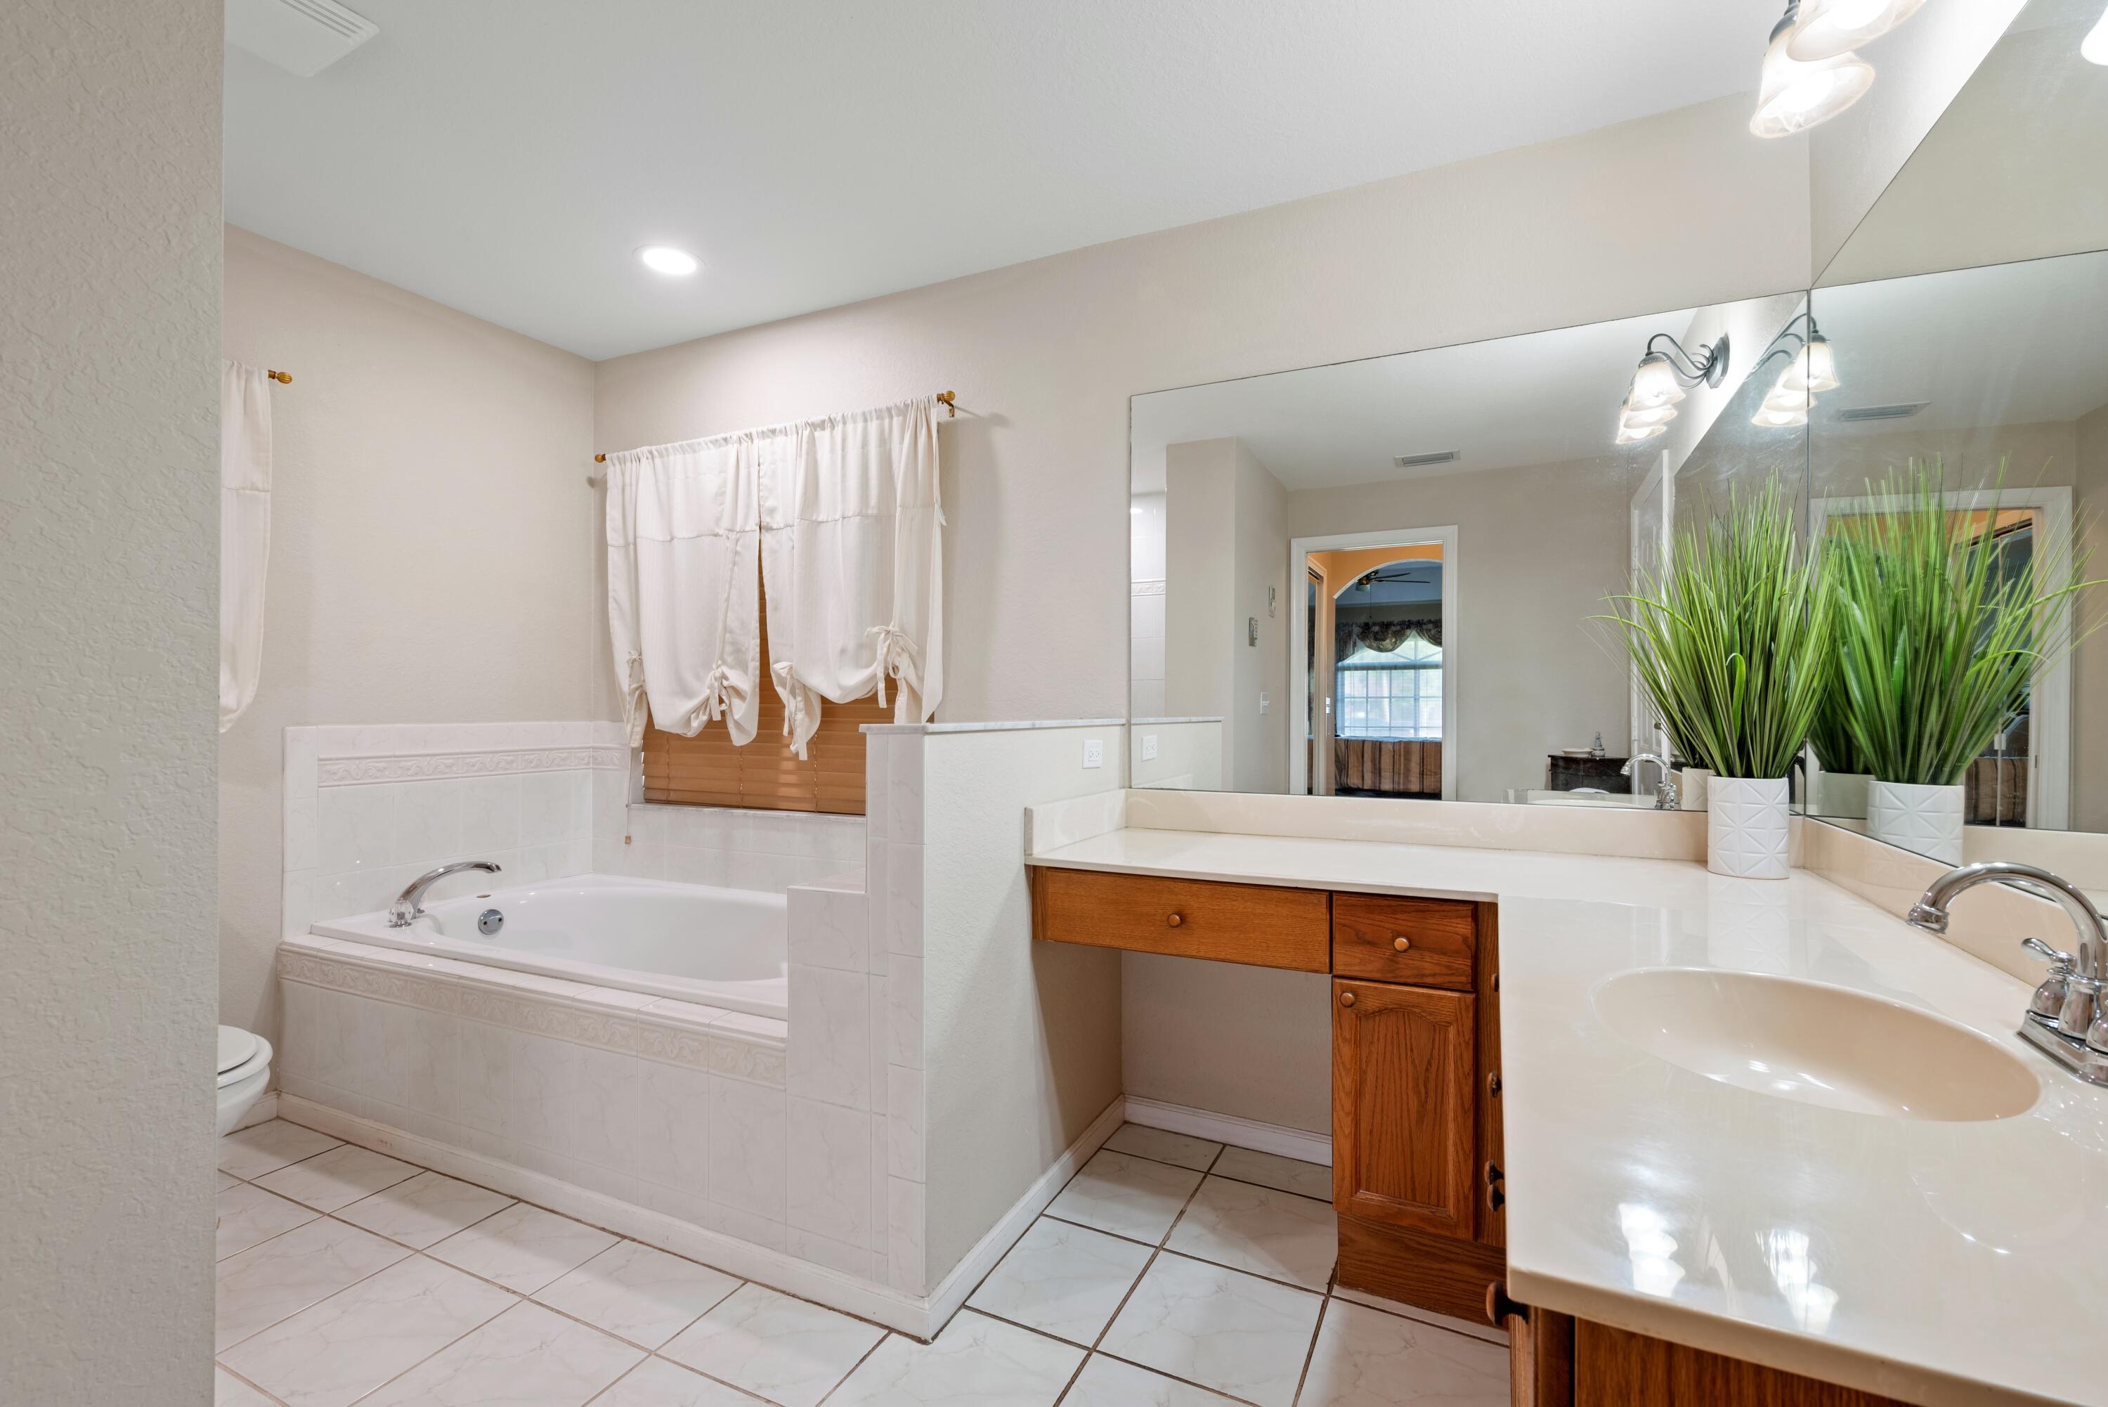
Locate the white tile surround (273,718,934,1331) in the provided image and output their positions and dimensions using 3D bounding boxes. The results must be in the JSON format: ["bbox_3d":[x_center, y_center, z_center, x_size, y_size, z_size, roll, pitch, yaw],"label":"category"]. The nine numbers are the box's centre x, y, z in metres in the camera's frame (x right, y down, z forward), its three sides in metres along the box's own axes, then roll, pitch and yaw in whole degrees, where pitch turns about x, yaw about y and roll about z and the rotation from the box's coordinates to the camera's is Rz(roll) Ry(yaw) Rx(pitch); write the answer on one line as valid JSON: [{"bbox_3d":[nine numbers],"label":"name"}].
[{"bbox_3d":[-0.966,0.591,2.548,2.111,1.086,0.977,0,0,25],"label":"white tile surround"}]

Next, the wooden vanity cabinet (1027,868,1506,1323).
[{"bbox_3d":[0.489,0.740,2.075,0.922,0.778,0.579,0,0,25],"label":"wooden vanity cabinet"}]

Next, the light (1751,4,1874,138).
[{"bbox_3d":[1.070,-0.919,1.337,0.139,0.152,0.139,0,0,25],"label":"light"}]

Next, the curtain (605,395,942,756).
[{"bbox_3d":[-0.955,-0.355,3.010,1.403,1.056,0.101,0,0,25],"label":"curtain"}]

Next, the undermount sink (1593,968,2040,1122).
[{"bbox_3d":[0.757,0.405,0.968,0.350,0.143,0.459,0,0,25],"label":"undermount sink"}]

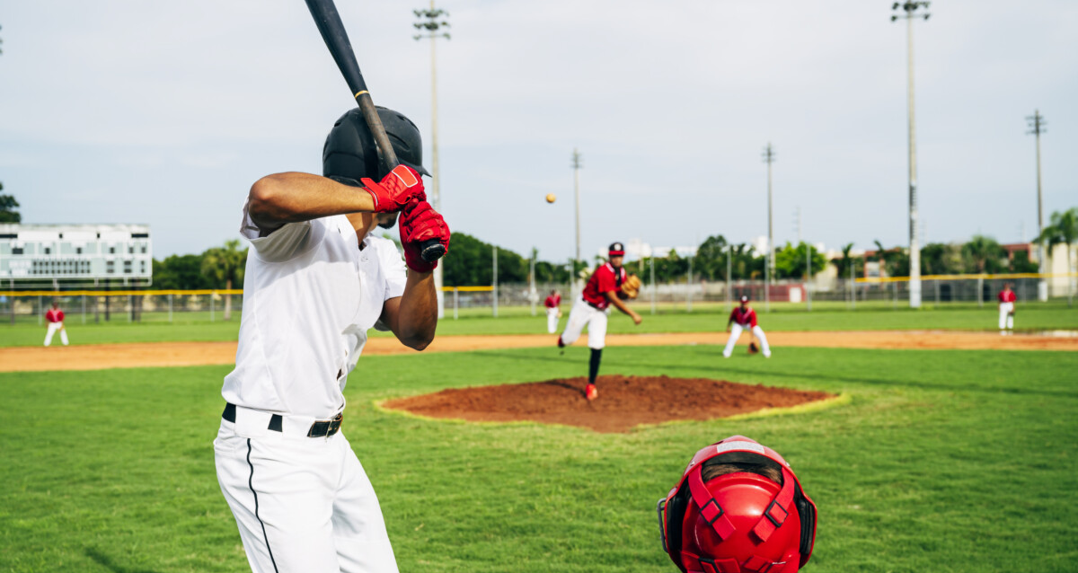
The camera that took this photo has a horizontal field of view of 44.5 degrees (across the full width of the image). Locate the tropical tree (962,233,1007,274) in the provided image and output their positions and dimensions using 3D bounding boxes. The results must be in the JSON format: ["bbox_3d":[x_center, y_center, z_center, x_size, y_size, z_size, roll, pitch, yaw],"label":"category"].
[{"bbox_3d":[43.921,-1.960,130.000,4.432,6.273,4.400,-1,0,19],"label":"tropical tree"}]

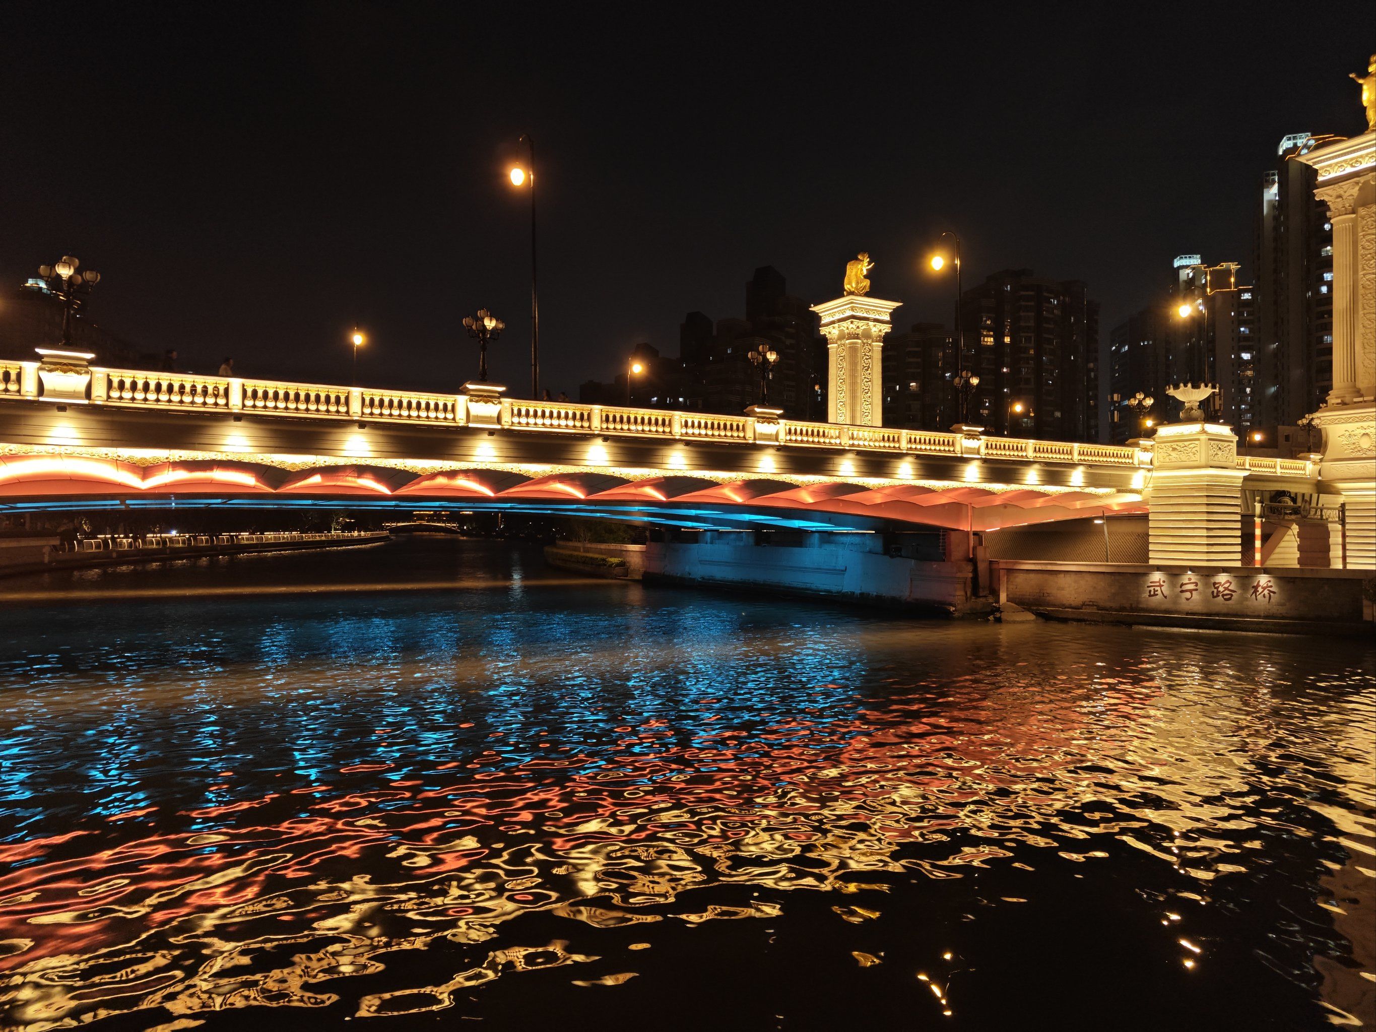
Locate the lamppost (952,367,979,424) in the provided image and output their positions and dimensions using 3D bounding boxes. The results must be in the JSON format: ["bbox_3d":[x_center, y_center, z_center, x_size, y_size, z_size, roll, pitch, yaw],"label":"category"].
[{"bbox_3d":[12.560,-5.383,41.244,1.300,2.570,1.300,0,-1,-31],"label":"lamppost"}]

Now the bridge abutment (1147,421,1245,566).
[{"bbox_3d":[26.417,-0.995,47.632,3.400,7.400,3.200,0,-1,-31],"label":"bridge abutment"}]

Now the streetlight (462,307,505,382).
[{"bbox_3d":[-6.646,-5.535,29.748,1.300,2.430,1.300,0,-1,-31],"label":"streetlight"}]

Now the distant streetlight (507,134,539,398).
[{"bbox_3d":[-5.937,-8.389,33.688,0.500,10.750,2.000,0,-1,-31],"label":"distant streetlight"}]

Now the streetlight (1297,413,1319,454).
[{"bbox_3d":[38.375,-5.108,56.419,1.300,2.650,1.300,0,-1,-31],"label":"streetlight"}]

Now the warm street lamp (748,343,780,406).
[{"bbox_3d":[2.963,-5.467,35.496,1.300,2.500,1.300,0,-1,-31],"label":"warm street lamp"}]

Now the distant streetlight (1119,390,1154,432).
[{"bbox_3d":[23.681,-5.387,47.728,1.300,2.410,1.300,0,-1,-31],"label":"distant streetlight"}]

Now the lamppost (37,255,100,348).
[{"bbox_3d":[-16.282,-5.616,24.000,1.300,2.460,1.300,0,-1,-31],"label":"lamppost"}]

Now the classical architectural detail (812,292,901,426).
[{"bbox_3d":[17.973,-13.698,97.488,6.800,17.420,6.800,0,-1,-31],"label":"classical architectural detail"}]

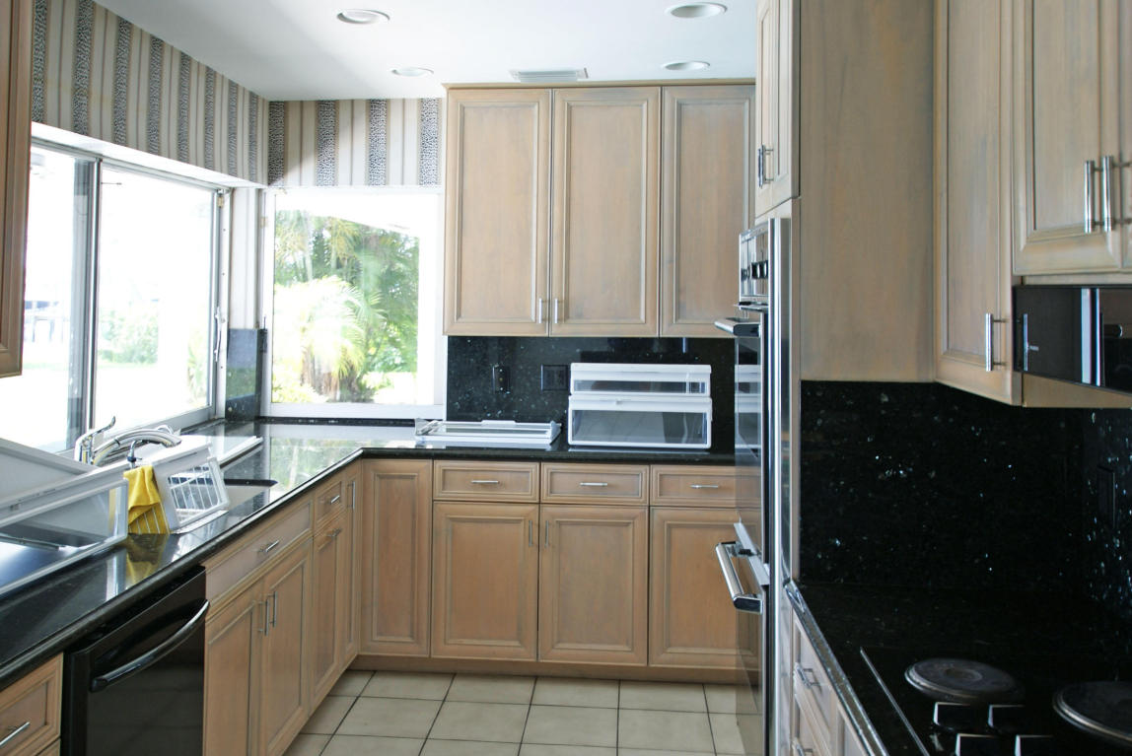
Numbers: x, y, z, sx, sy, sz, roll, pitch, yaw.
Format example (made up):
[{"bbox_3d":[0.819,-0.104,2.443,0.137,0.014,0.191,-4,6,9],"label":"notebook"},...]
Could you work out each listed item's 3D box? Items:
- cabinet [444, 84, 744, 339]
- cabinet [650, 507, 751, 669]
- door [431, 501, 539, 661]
[{"bbox_3d":[0.155,-0.658,3.793,1.254,0.972,0.320,1,6,4],"label":"cabinet"},{"bbox_3d":[0.540,0.765,3.796,0.415,0.612,0.535,1,6,4],"label":"cabinet"},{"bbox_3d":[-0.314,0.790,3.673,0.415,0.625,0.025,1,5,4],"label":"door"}]

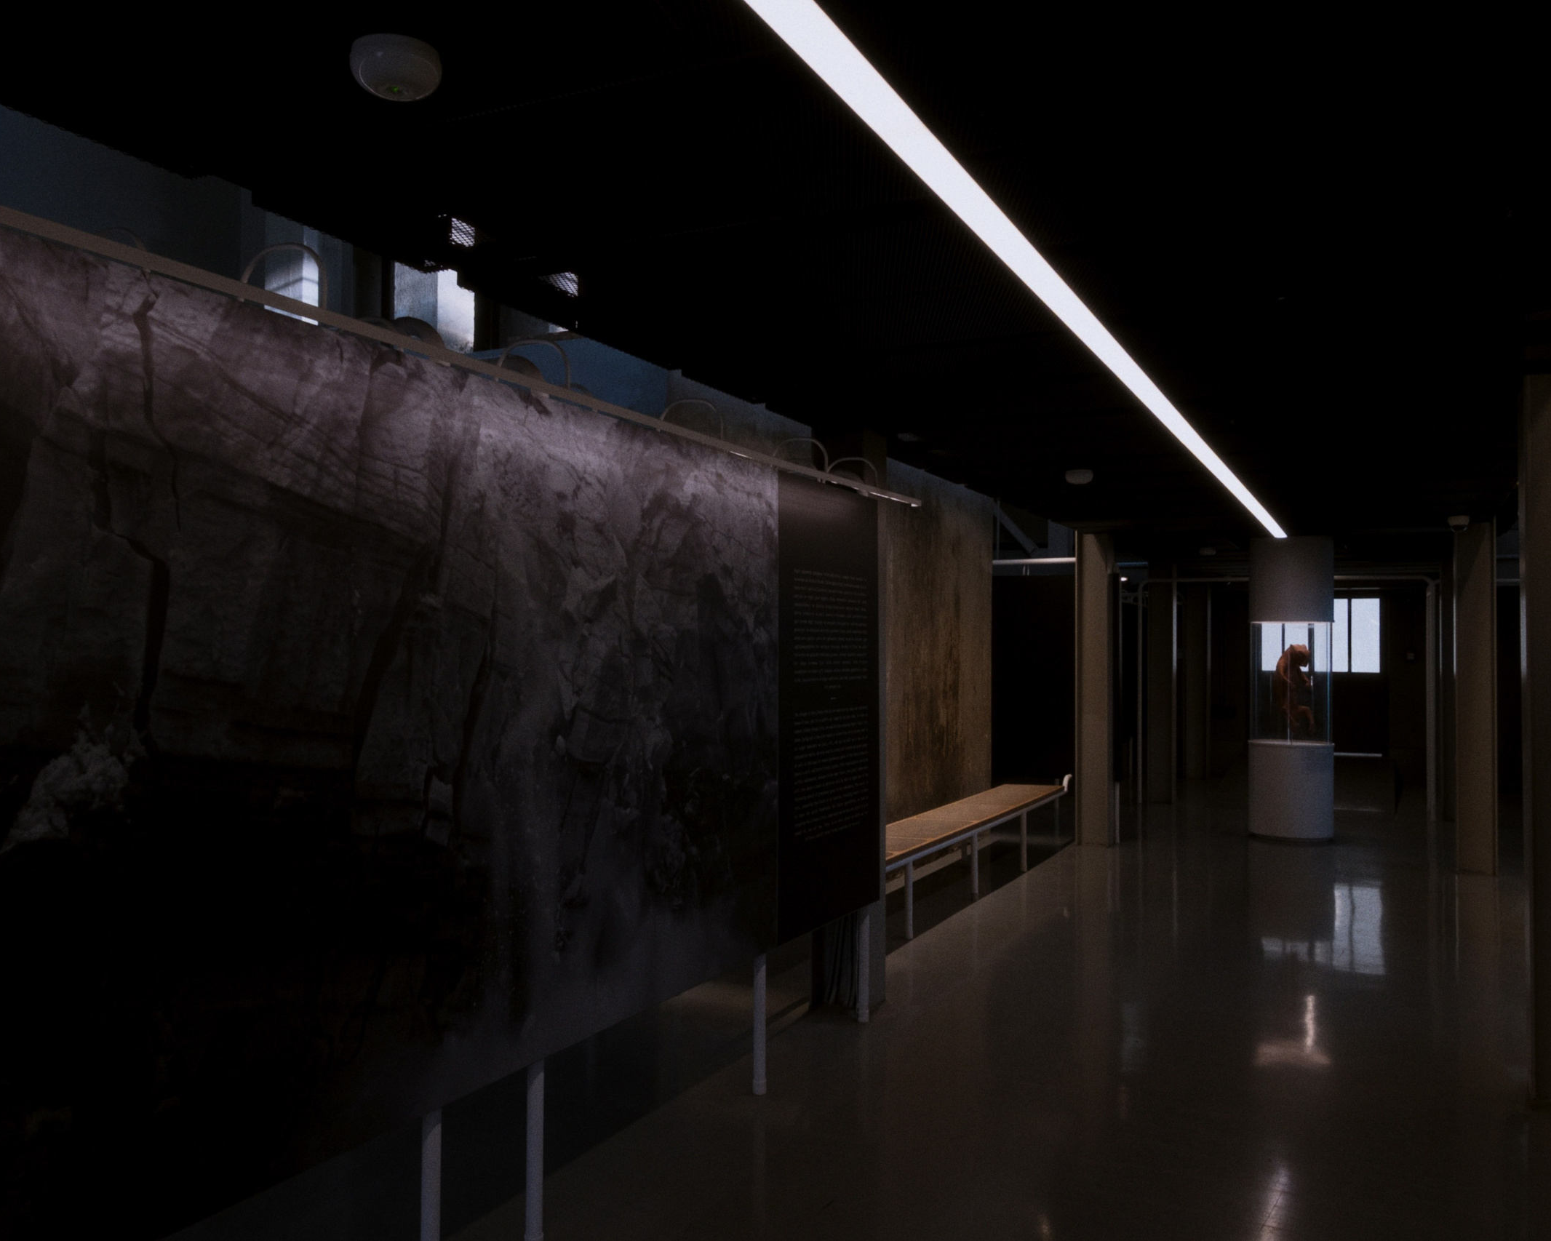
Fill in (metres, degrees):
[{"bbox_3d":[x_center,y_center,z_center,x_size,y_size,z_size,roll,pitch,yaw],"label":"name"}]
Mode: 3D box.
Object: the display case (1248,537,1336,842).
[{"bbox_3d":[4.197,0.550,10.108,0.641,2.409,0.641,0,-1,26],"label":"display case"}]

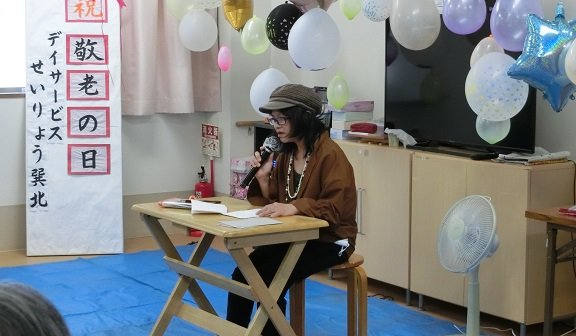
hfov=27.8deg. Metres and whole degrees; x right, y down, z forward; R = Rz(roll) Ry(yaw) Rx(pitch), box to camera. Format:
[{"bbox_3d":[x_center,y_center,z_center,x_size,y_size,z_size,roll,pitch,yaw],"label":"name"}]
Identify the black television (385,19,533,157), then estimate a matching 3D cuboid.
[{"bbox_3d":[0.859,-0.427,5.969,0.180,0.700,1.120,-4,8,-34],"label":"black television"}]

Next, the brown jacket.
[{"bbox_3d":[0.068,0.107,5.100,0.400,0.540,0.460,-4,8,-37],"label":"brown jacket"}]

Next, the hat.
[{"bbox_3d":[0.011,-0.298,5.100,0.280,0.140,0.220,-3,7,-30],"label":"hat"}]

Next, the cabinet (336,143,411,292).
[{"bbox_3d":[0.547,0.251,6.646,0.311,0.800,0.863,-4,7,-32],"label":"cabinet"}]

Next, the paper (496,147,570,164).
[{"bbox_3d":[1.185,-0.057,5.615,0.280,0.045,0.250,-4,7,-32],"label":"paper"}]

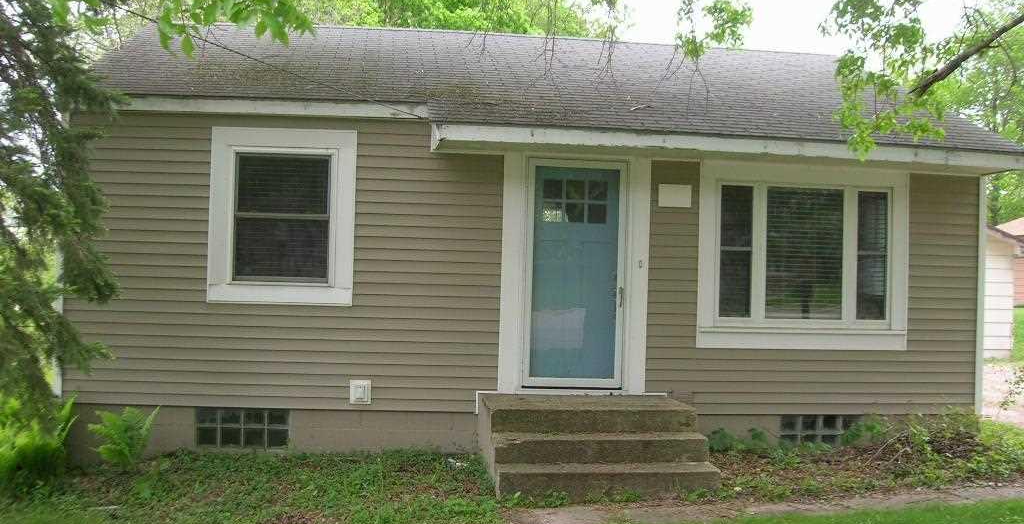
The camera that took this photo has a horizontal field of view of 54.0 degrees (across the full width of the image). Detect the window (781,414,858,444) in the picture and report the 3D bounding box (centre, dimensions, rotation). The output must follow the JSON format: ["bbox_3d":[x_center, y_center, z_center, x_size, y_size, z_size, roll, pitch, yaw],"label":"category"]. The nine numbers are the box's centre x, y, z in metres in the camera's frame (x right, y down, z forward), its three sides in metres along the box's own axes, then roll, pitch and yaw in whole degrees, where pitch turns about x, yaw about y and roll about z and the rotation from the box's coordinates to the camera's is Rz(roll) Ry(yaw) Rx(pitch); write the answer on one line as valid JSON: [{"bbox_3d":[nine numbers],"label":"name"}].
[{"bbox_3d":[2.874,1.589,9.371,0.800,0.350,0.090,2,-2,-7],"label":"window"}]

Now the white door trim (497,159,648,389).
[{"bbox_3d":[0.570,0.099,9.097,1.350,2.130,0.120,2,-2,-7],"label":"white door trim"}]

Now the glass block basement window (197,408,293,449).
[{"bbox_3d":[-2.338,1.463,8.760,0.800,0.350,0.090,2,-2,-7],"label":"glass block basement window"}]

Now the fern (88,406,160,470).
[{"bbox_3d":[-3.204,1.459,8.315,0.550,0.510,0.500,2,-2,-7],"label":"fern"}]

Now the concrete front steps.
[{"bbox_3d":[0.663,1.505,8.317,1.700,0.585,1.500,2,-2,-7],"label":"concrete front steps"}]

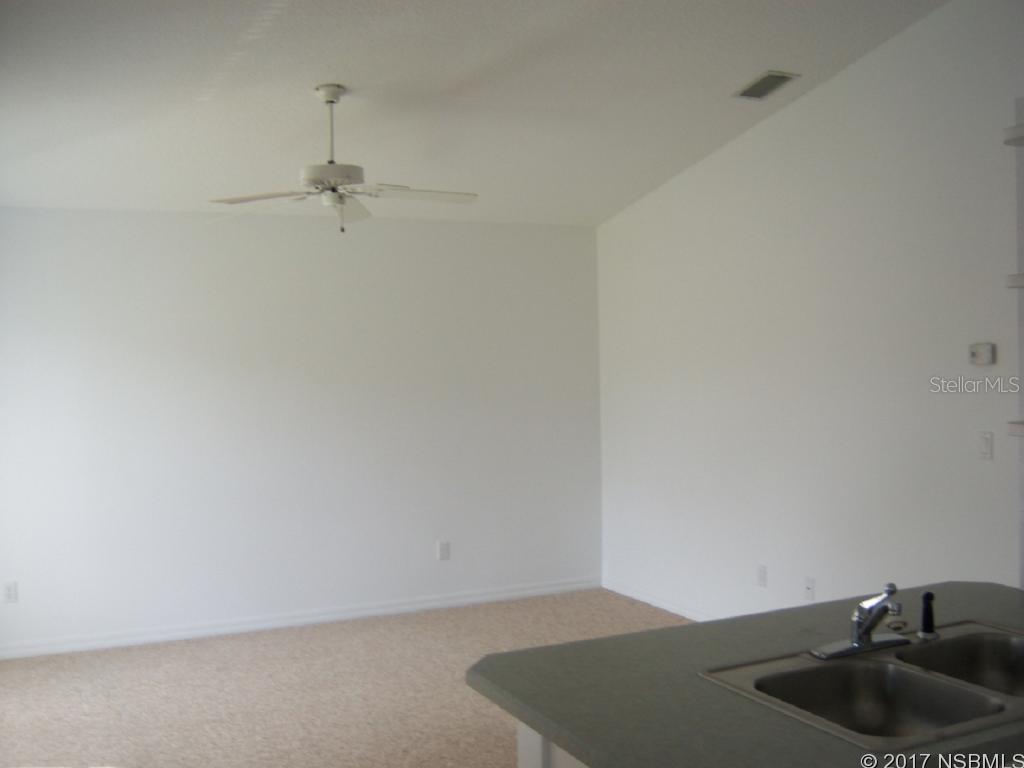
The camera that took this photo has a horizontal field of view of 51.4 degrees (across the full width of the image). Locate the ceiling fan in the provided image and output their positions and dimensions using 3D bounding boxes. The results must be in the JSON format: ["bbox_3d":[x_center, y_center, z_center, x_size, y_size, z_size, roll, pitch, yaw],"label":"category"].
[{"bbox_3d":[-0.795,-0.999,4.730,1.270,0.650,1.270,-2,1,-24],"label":"ceiling fan"}]

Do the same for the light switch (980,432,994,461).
[{"bbox_3d":[1.908,0.248,4.287,0.010,0.116,0.071,-2,1,-24],"label":"light switch"}]

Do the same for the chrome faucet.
[{"bbox_3d":[0.830,0.524,2.385,0.262,0.168,0.220,-2,1,-19],"label":"chrome faucet"}]

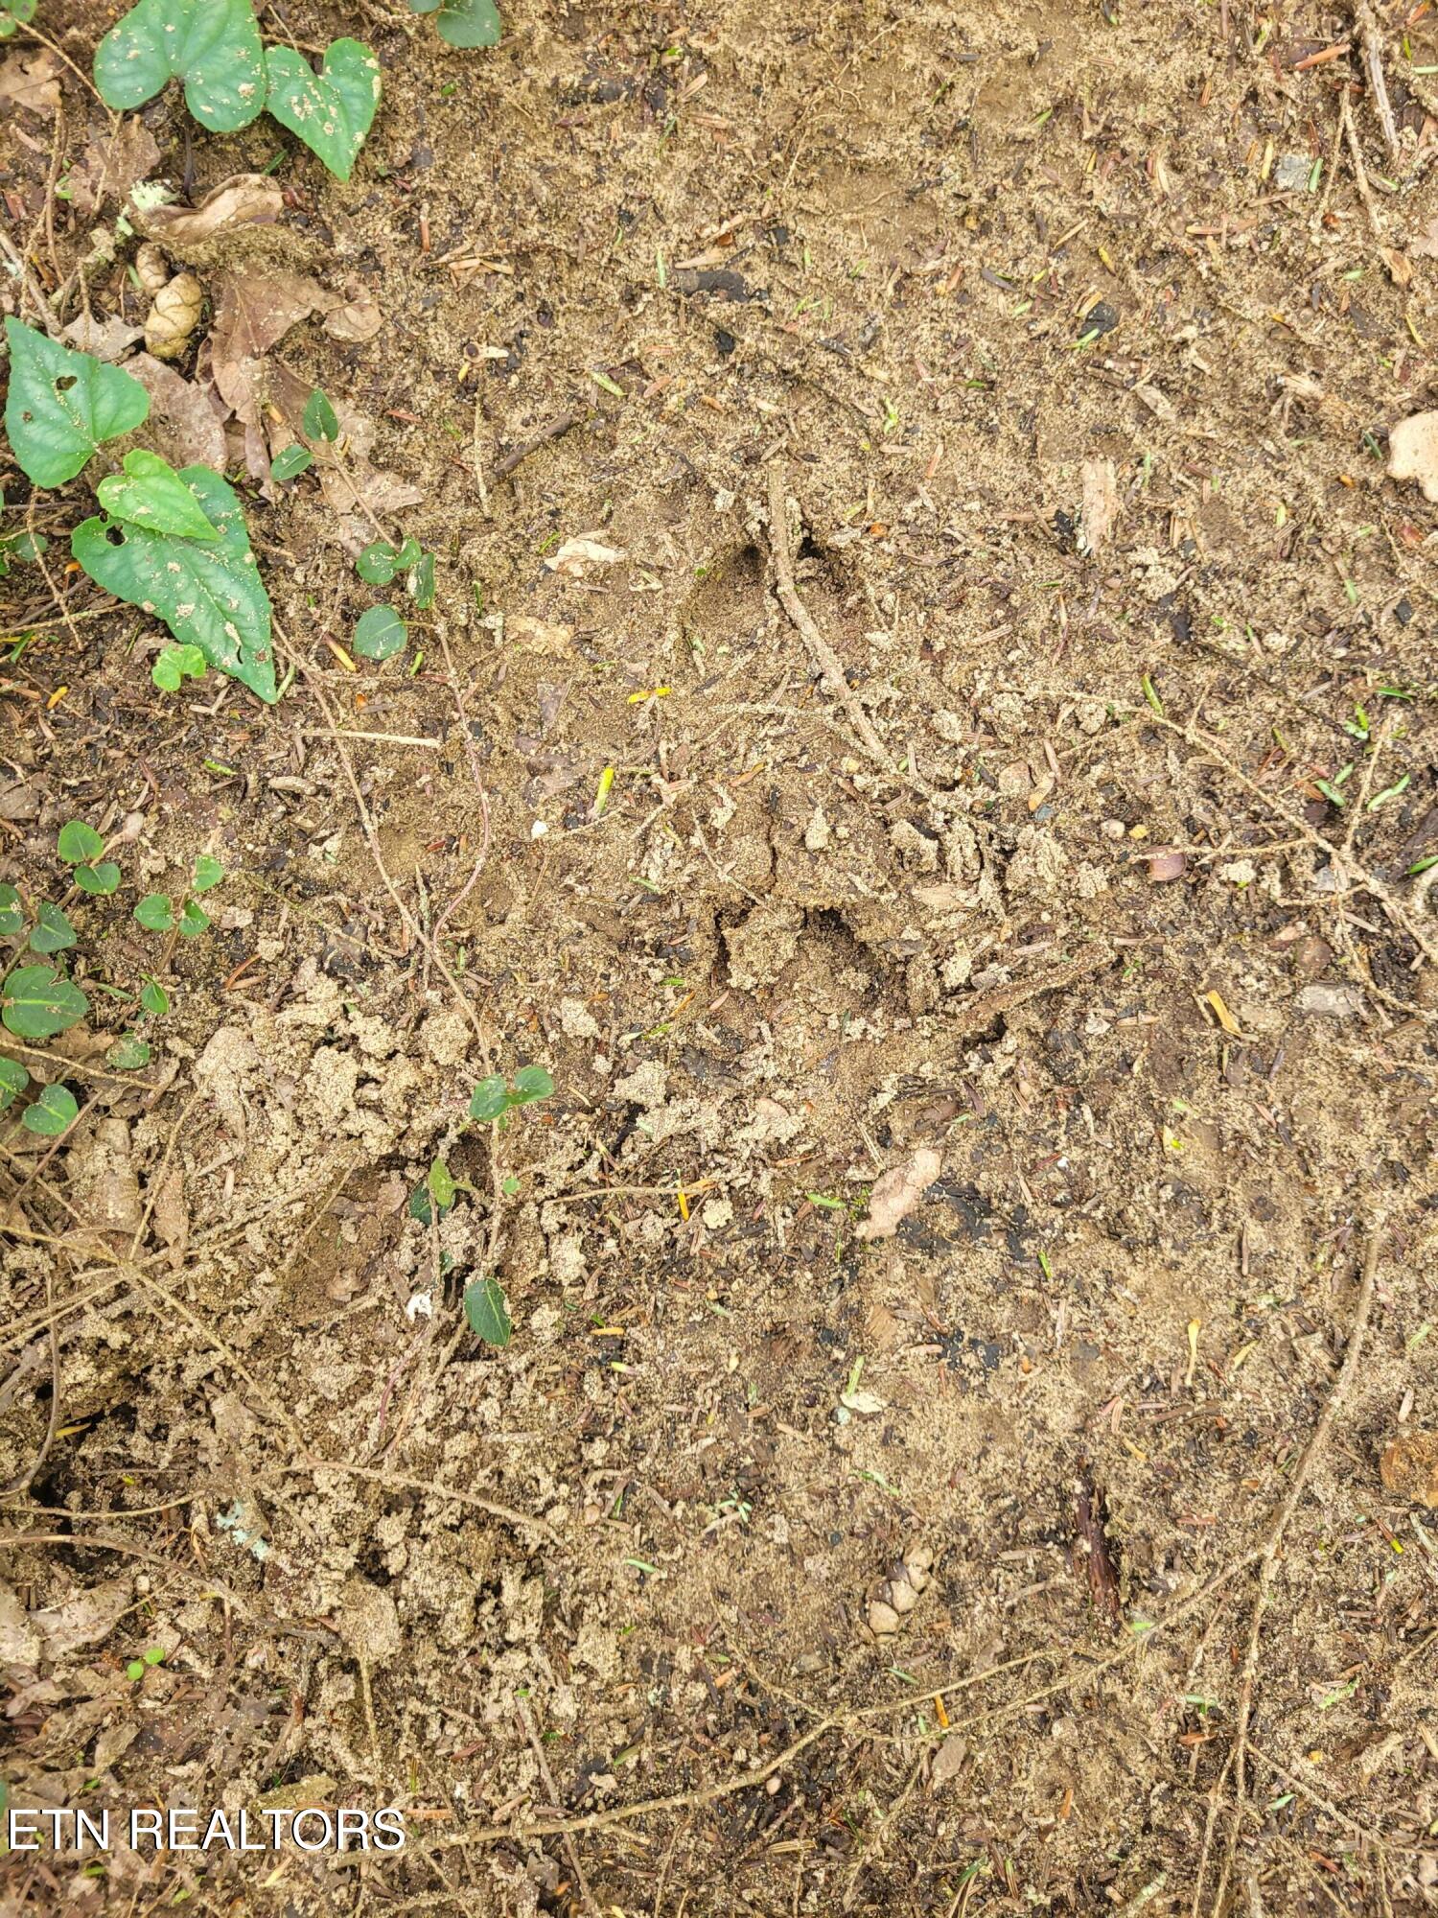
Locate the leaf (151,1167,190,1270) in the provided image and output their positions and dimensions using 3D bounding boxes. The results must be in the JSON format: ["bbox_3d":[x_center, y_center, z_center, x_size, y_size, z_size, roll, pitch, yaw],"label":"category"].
[{"bbox_3d":[-0.213,0.100,0.559,0.015,0.007,0.039,-11,81,-2],"label":"leaf"}]

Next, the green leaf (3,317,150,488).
[{"bbox_3d":[-0.267,-0.228,0.576,0.060,0.015,0.076,-35,81,-7],"label":"green leaf"}]

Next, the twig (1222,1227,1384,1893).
[{"bbox_3d":[0.216,0.224,0.538,0.017,0.010,0.247,17,81,3],"label":"twig"}]

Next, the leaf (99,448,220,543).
[{"bbox_3d":[-0.188,-0.155,0.482,0.047,0.010,0.024,34,80,7],"label":"leaf"}]

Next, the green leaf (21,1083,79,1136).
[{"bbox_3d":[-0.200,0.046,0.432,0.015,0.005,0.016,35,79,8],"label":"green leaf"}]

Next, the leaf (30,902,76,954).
[{"bbox_3d":[-0.266,-0.012,0.574,0.017,0.005,0.021,-41,83,-6],"label":"leaf"}]

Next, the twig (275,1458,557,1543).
[{"bbox_3d":[-0.107,0.191,0.513,0.103,0.008,0.011,12,79,2],"label":"twig"}]

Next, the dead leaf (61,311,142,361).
[{"bbox_3d":[-0.224,-0.226,0.522,0.030,0.007,0.020,-7,78,-1],"label":"dead leaf"}]

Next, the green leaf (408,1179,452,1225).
[{"bbox_3d":[-0.112,0.094,0.560,0.015,0.006,0.018,30,82,5],"label":"green leaf"}]

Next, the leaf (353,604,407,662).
[{"bbox_3d":[-0.117,-0.112,0.496,0.019,0.004,0.021,-23,79,-5],"label":"leaf"}]

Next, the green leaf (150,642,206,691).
[{"bbox_3d":[-0.183,-0.099,0.489,0.018,0.006,0.015,-29,80,-6],"label":"green leaf"}]

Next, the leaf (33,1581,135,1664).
[{"bbox_3d":[-0.192,0.199,0.433,0.032,0.007,0.015,-30,80,-6],"label":"leaf"}]

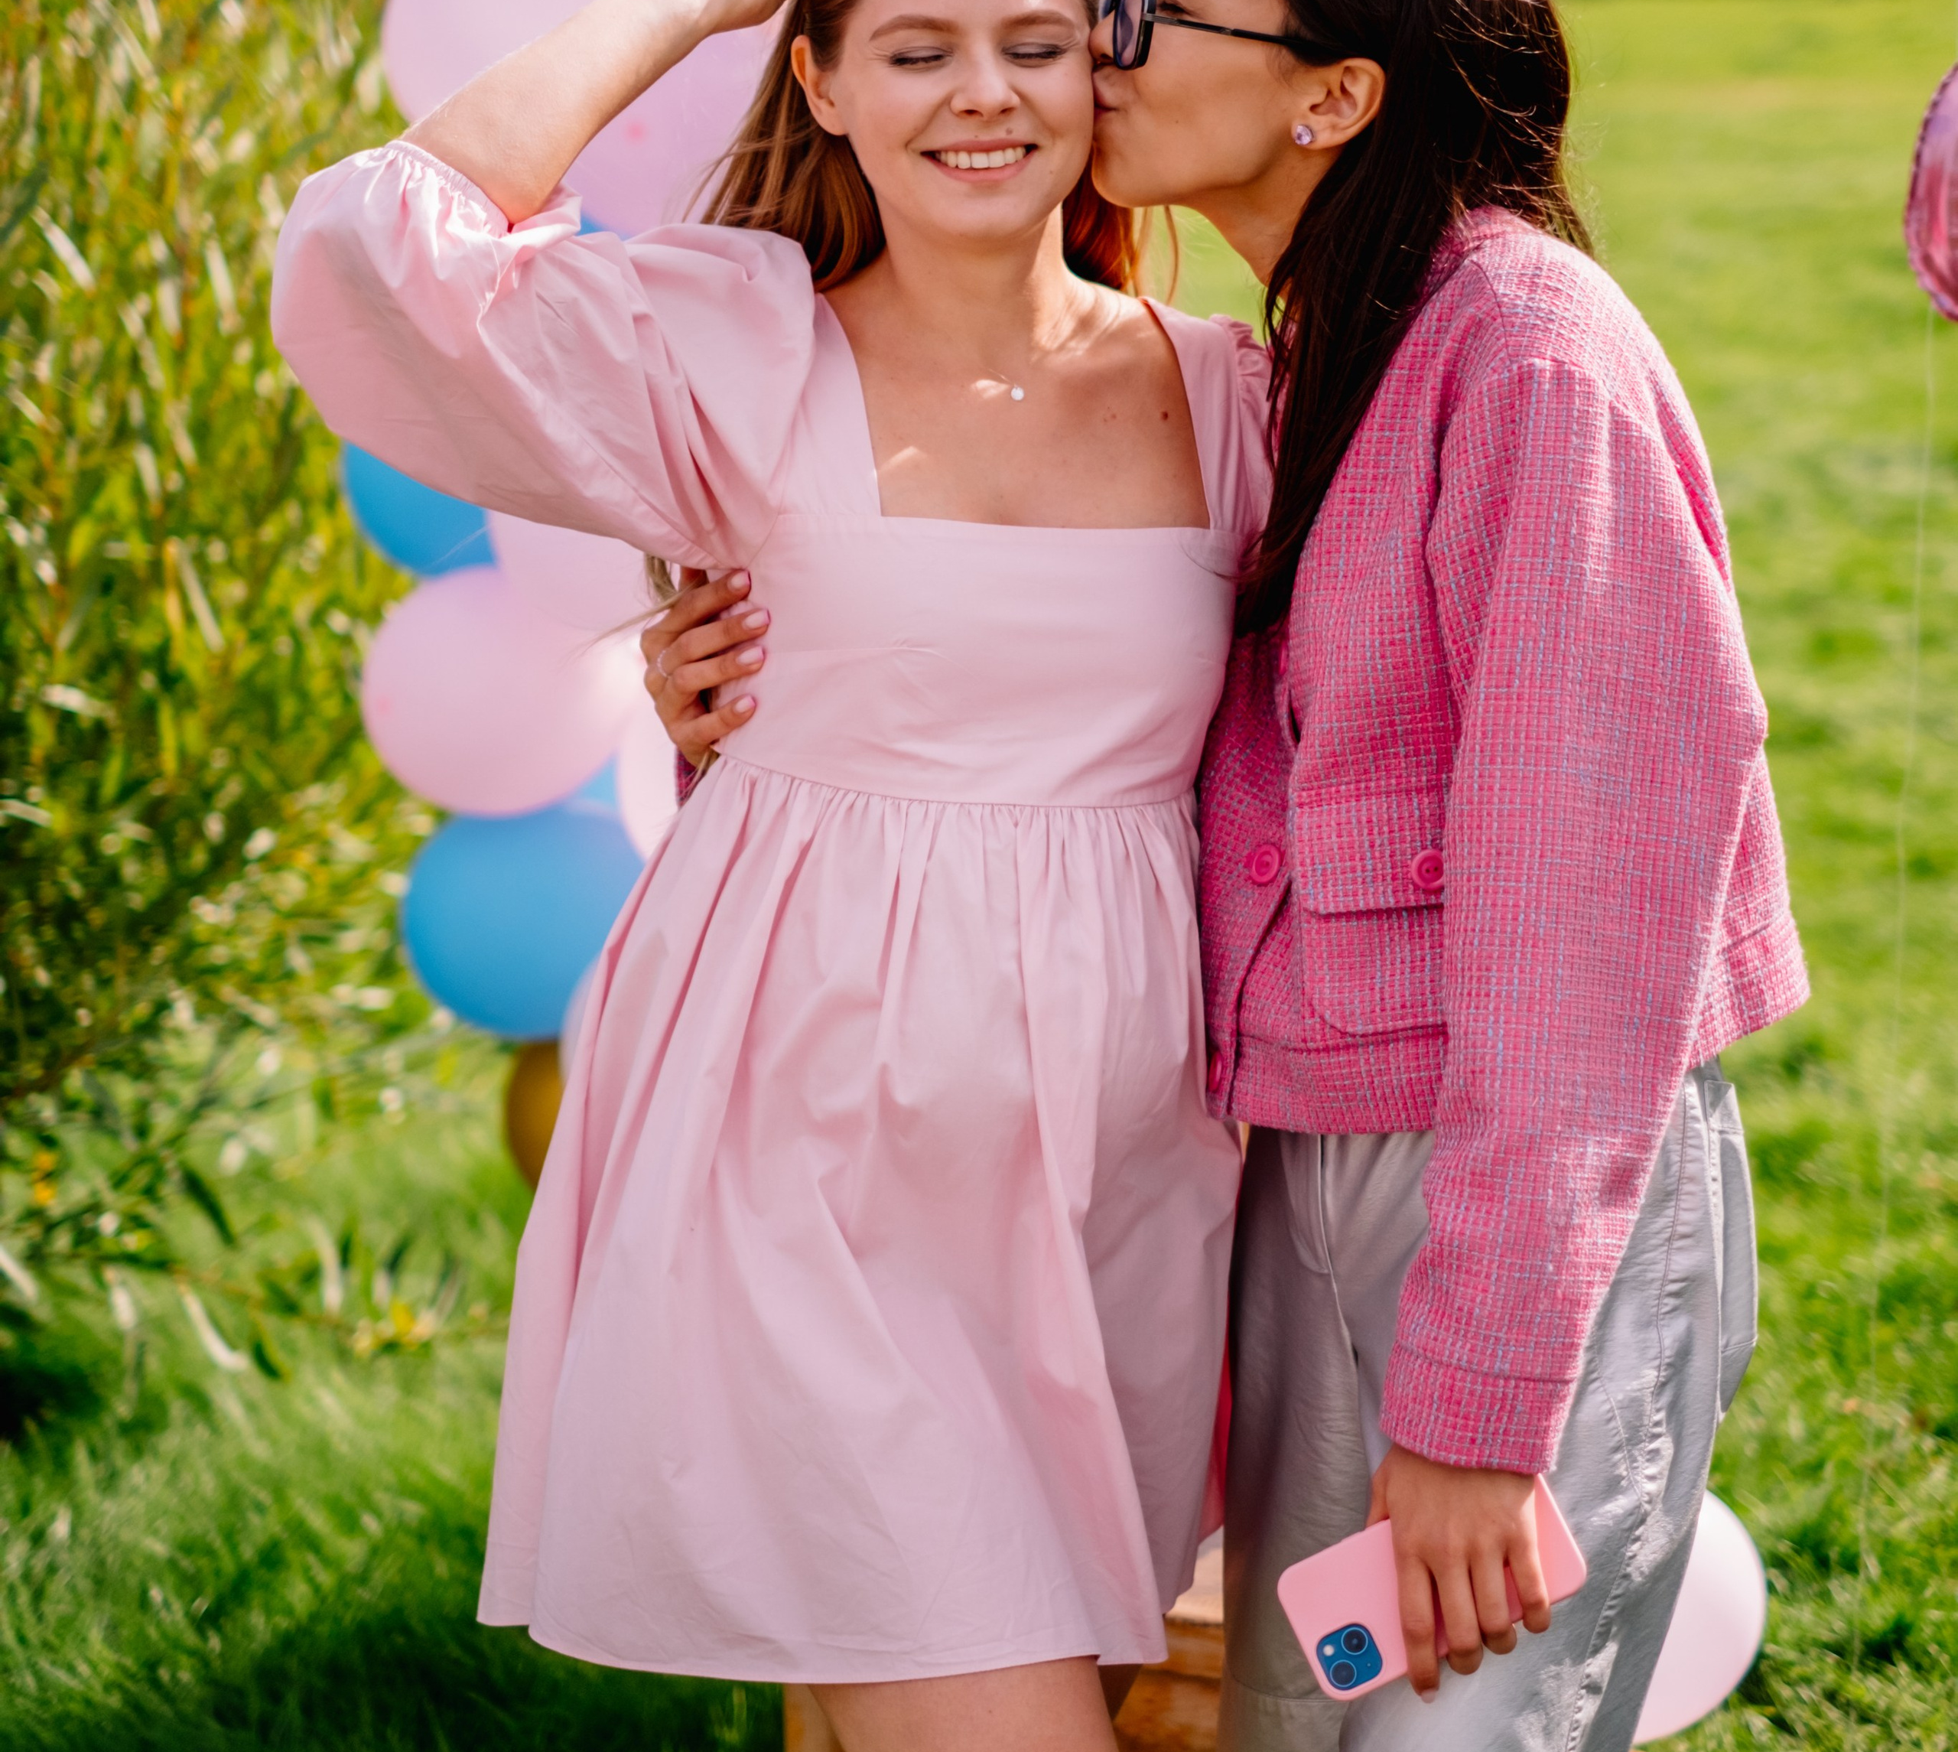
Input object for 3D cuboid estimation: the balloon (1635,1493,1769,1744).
[{"bbox_3d":[0.544,0.615,3.650,0.240,0.240,0.240,0,13,0],"label":"balloon"}]

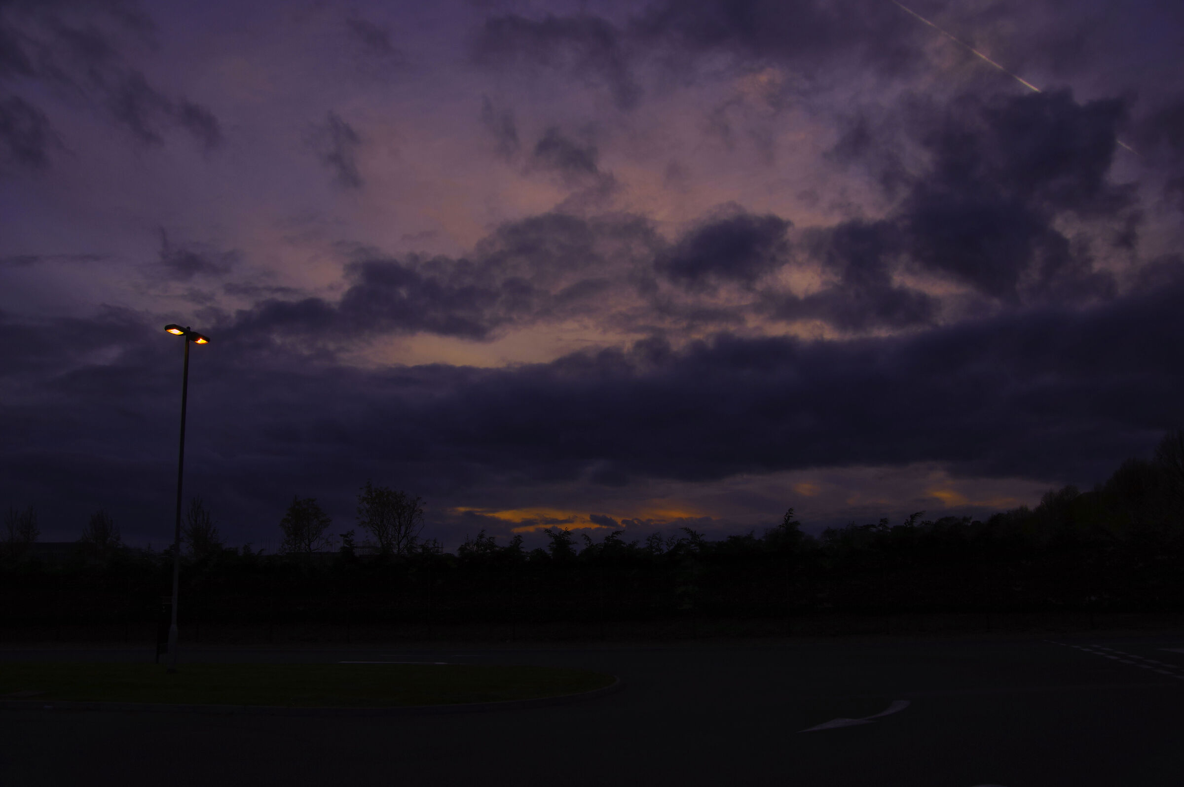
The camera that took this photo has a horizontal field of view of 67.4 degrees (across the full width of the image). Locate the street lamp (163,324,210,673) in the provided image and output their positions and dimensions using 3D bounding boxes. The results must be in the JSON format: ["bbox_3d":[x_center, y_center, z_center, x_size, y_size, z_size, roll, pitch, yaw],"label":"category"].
[{"bbox_3d":[-9.689,2.342,21.022,0.350,8.150,1.300,-7,-12,24],"label":"street lamp"}]

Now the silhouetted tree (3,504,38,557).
[{"bbox_3d":[-28.831,8.676,44.318,1.593,6.140,1.593,6,-13,-32],"label":"silhouetted tree"}]

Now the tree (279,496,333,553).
[{"bbox_3d":[-13.426,7.760,41.355,2.309,5.931,2.309,2,-12,-18],"label":"tree"}]

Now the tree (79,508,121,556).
[{"bbox_3d":[-24.523,8.624,43.794,1.863,5.800,1.863,5,-13,-28],"label":"tree"}]

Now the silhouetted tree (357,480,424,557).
[{"bbox_3d":[-9.057,7.040,39.434,2.727,6.354,2.727,1,-11,-13],"label":"silhouetted tree"}]

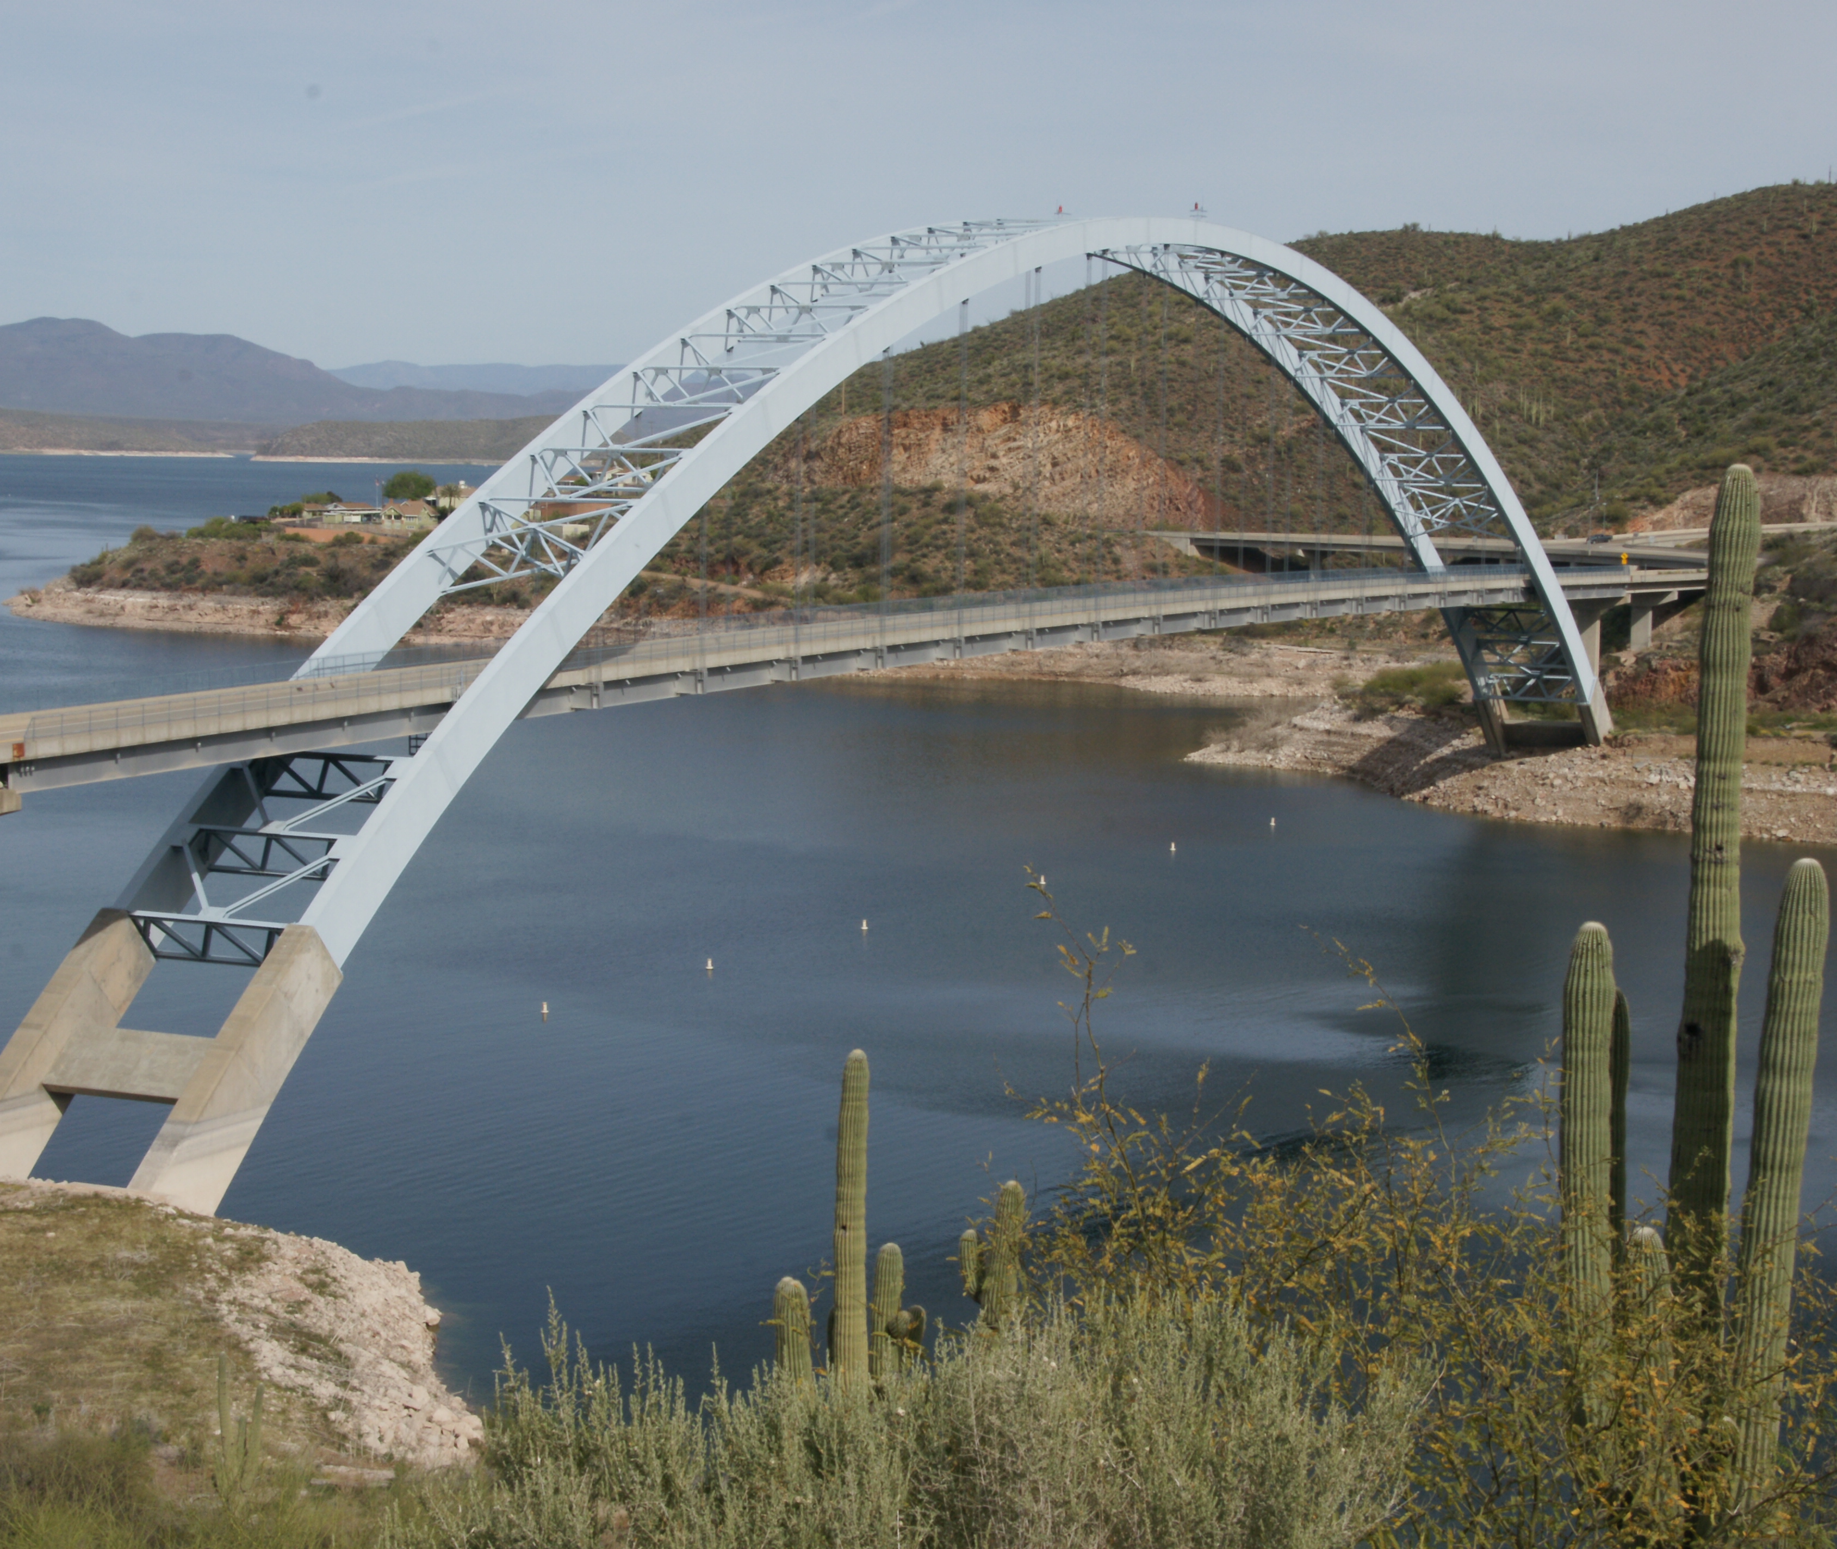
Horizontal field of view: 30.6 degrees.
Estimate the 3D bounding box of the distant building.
[{"bbox_3d":[-160.223,-72.468,930.000,21.000,6.200,11.000,-2,6,-25],"label":"distant building"}]

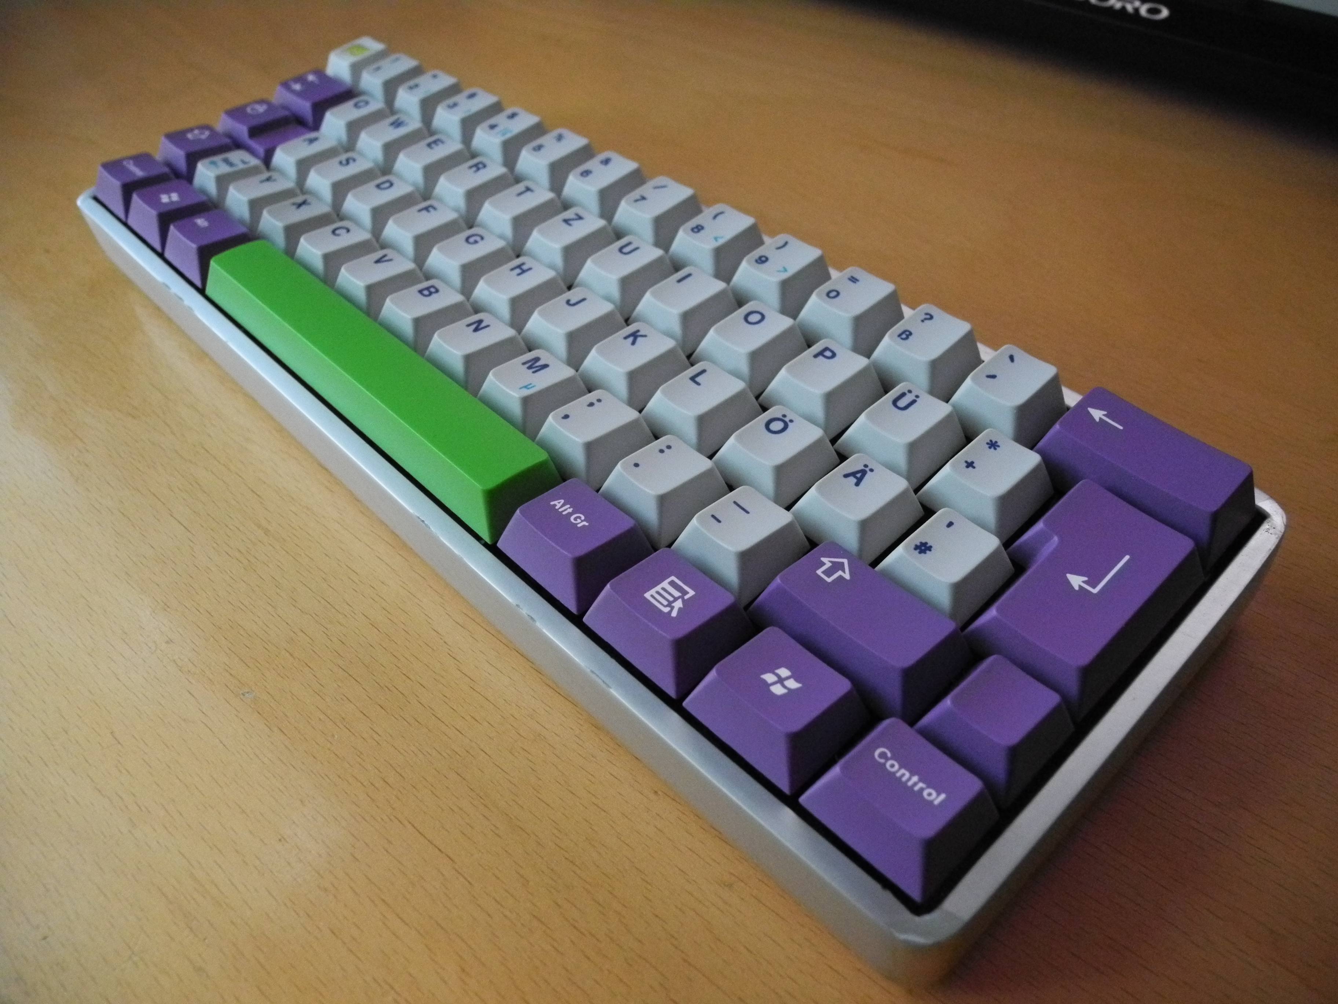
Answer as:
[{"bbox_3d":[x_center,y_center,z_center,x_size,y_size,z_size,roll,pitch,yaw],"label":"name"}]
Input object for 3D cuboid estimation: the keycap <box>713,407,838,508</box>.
[{"bbox_3d":[0.019,-0.009,0.198,0.018,0.007,0.018,-38,54,-24],"label":"keycap"}]

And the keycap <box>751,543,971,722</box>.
[{"bbox_3d":[0.029,0.018,0.169,0.018,0.009,0.032,-38,54,-24],"label":"keycap"}]

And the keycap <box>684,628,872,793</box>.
[{"bbox_3d":[0.016,0.029,0.162,0.018,0.009,0.023,-38,54,-24],"label":"keycap"}]

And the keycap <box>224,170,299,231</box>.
[{"bbox_3d":[-0.104,-0.078,0.277,0.018,0.009,0.018,-38,54,-24],"label":"keycap"}]

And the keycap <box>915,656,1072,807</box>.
[{"bbox_3d":[0.047,0.031,0.157,0.018,0.009,0.018,-38,54,-24],"label":"keycap"}]

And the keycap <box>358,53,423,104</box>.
[{"bbox_3d":[-0.080,-0.121,0.313,0.018,0.009,0.018,-38,54,-24],"label":"keycap"}]

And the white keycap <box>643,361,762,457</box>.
[{"bbox_3d":[0.006,-0.019,0.207,0.018,0.008,0.018,-38,54,-24],"label":"white keycap"}]

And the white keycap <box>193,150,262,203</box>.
[{"bbox_3d":[-0.117,-0.087,0.288,0.018,0.009,0.018,-38,54,-24],"label":"white keycap"}]

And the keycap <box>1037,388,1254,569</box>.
[{"bbox_3d":[0.081,-0.005,0.185,0.018,0.009,0.037,-38,54,-24],"label":"keycap"}]

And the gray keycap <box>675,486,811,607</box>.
[{"bbox_3d":[0.012,0.005,0.183,0.018,0.009,0.018,-38,54,-24],"label":"gray keycap"}]

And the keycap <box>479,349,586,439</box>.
[{"bbox_3d":[-0.028,-0.023,0.215,0.018,0.009,0.018,-38,54,-24],"label":"keycap"}]

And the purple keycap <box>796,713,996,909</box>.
[{"bbox_3d":[0.032,0.041,0.150,0.018,0.009,0.023,-38,54,-24],"label":"purple keycap"}]

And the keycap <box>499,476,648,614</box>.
[{"bbox_3d":[-0.017,0.005,0.188,0.018,0.009,0.023,-38,54,-24],"label":"keycap"}]

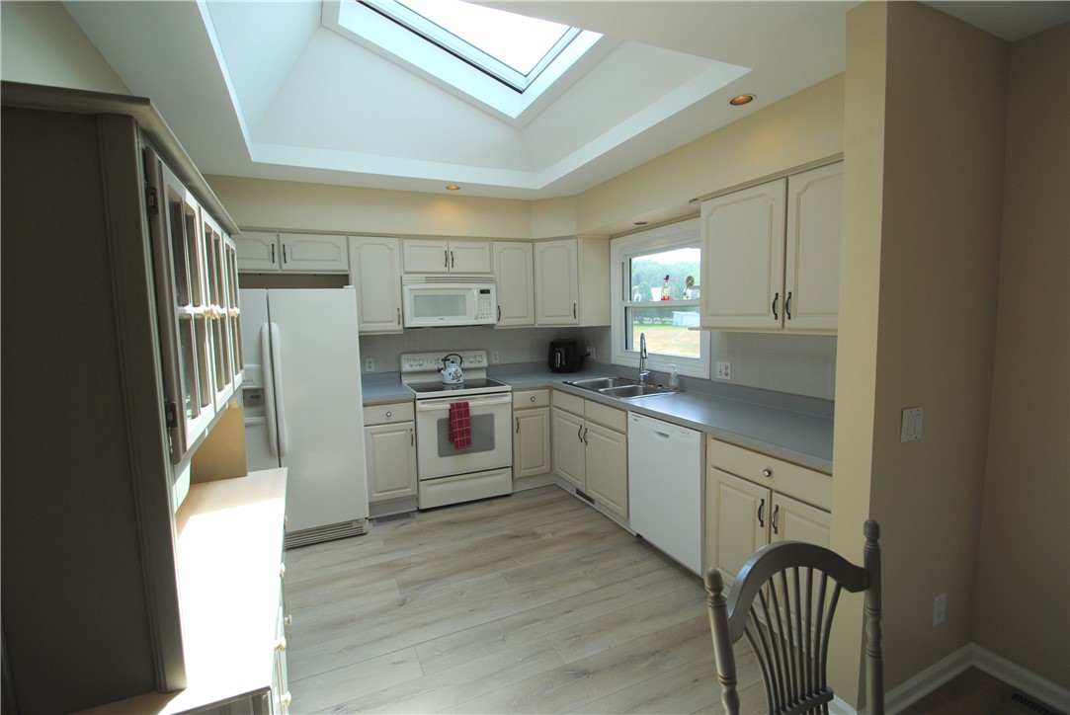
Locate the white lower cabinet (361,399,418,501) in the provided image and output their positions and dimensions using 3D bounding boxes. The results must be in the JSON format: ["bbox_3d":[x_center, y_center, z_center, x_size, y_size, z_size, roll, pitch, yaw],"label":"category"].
[{"bbox_3d":[-1.190,0.695,3.567,0.386,0.789,0.620,-3,5,-23],"label":"white lower cabinet"}]

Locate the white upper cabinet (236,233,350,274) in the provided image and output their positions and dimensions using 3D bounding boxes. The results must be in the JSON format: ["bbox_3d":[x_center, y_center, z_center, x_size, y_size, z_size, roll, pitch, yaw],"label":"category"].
[{"bbox_3d":[-1.882,-0.756,3.307,0.910,0.300,0.335,-4,6,-24],"label":"white upper cabinet"}]

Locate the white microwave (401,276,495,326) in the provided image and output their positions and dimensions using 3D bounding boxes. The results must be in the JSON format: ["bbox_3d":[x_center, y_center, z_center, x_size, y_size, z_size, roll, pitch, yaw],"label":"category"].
[{"bbox_3d":[-0.757,-0.470,3.811,0.758,0.420,0.400,-4,6,-24],"label":"white microwave"}]

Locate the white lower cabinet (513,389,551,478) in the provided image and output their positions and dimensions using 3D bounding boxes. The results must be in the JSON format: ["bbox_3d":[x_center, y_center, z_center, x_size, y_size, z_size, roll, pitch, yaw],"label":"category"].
[{"bbox_3d":[-0.154,0.633,4.050,0.360,0.760,0.620,-4,6,-24],"label":"white lower cabinet"}]

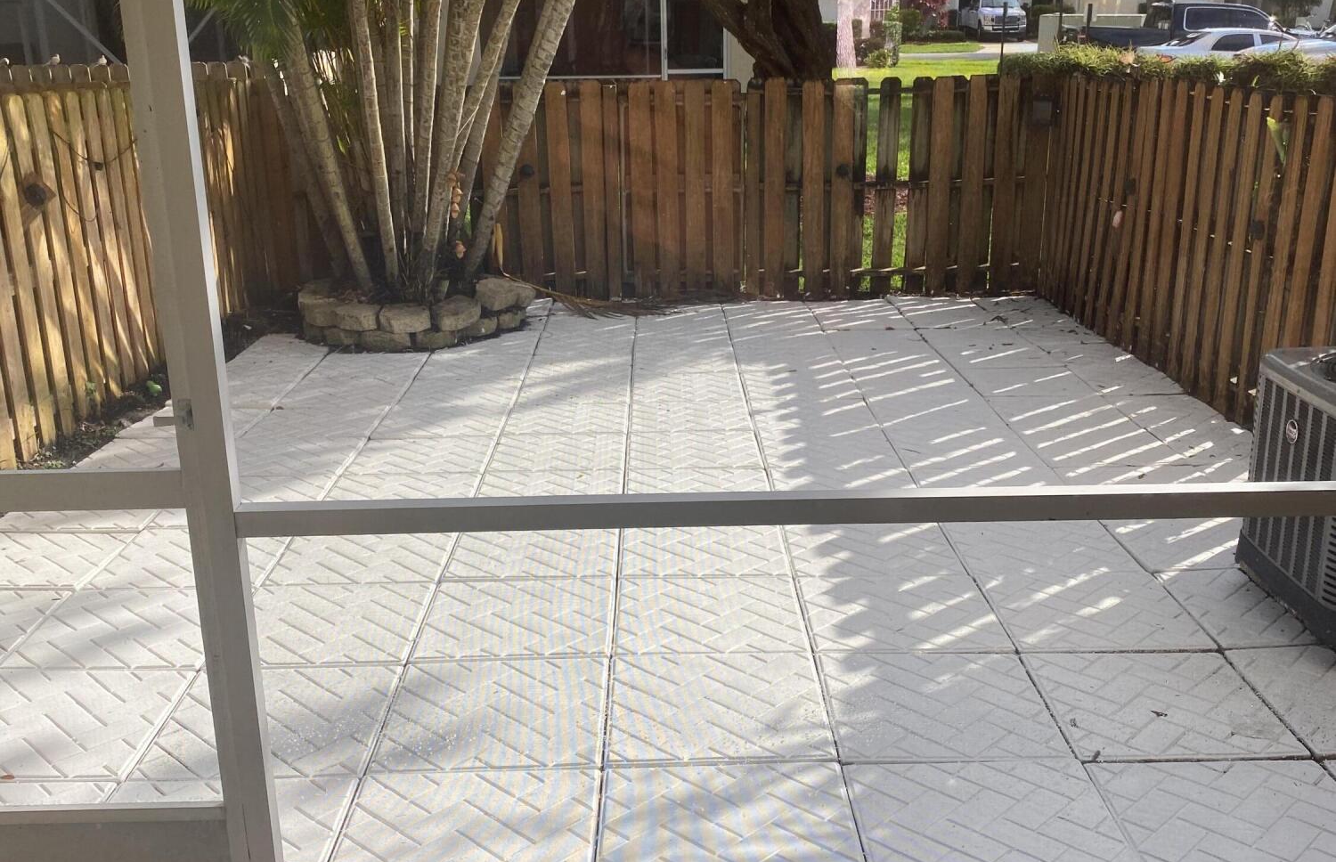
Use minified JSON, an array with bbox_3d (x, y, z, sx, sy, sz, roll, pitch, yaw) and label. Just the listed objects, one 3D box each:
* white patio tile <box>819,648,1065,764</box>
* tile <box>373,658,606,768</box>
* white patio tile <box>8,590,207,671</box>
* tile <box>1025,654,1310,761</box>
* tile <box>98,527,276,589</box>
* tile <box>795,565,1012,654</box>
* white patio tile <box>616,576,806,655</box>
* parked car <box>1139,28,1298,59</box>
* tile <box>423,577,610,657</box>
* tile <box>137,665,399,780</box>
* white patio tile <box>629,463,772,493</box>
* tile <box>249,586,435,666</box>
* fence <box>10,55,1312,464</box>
[{"bbox_3d":[0.738,0.772,3.685,0.600,0.045,0.600,-1,17,0],"label":"white patio tile"},{"bbox_3d":[-0.472,0.795,3.701,0.600,0.042,0.600,-1,17,0],"label":"tile"},{"bbox_3d":[-1.690,0.642,4.243,0.600,0.045,0.600,-1,17,0],"label":"white patio tile"},{"bbox_3d":[1.340,0.764,3.681,0.600,0.045,0.600,-1,17,0],"label":"tile"},{"bbox_3d":[-1.714,0.479,4.834,0.600,0.042,0.600,-1,17,0],"label":"tile"},{"bbox_3d":[0.734,0.599,4.262,0.600,0.045,0.600,-1,17,0],"label":"tile"},{"bbox_3d":[0.129,0.606,4.269,0.600,0.045,0.600,-1,17,0],"label":"white patio tile"},{"bbox_3d":[12.400,-7.902,28.800,4.700,1.450,1.800,-1,17,0],"label":"parked car"},{"bbox_3d":[-0.476,0.617,4.263,0.600,0.045,0.600,-1,17,0],"label":"tile"},{"bbox_3d":[-1.080,0.811,3.685,0.600,0.042,0.600,-1,17,0],"label":"tile"},{"bbox_3d":[0.122,0.273,5.419,0.600,0.042,0.600,-1,17,0],"label":"white patio tile"},{"bbox_3d":[-1.083,0.631,4.248,0.600,0.045,0.600,-1,17,0],"label":"tile"},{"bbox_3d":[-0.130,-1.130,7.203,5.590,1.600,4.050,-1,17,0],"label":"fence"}]

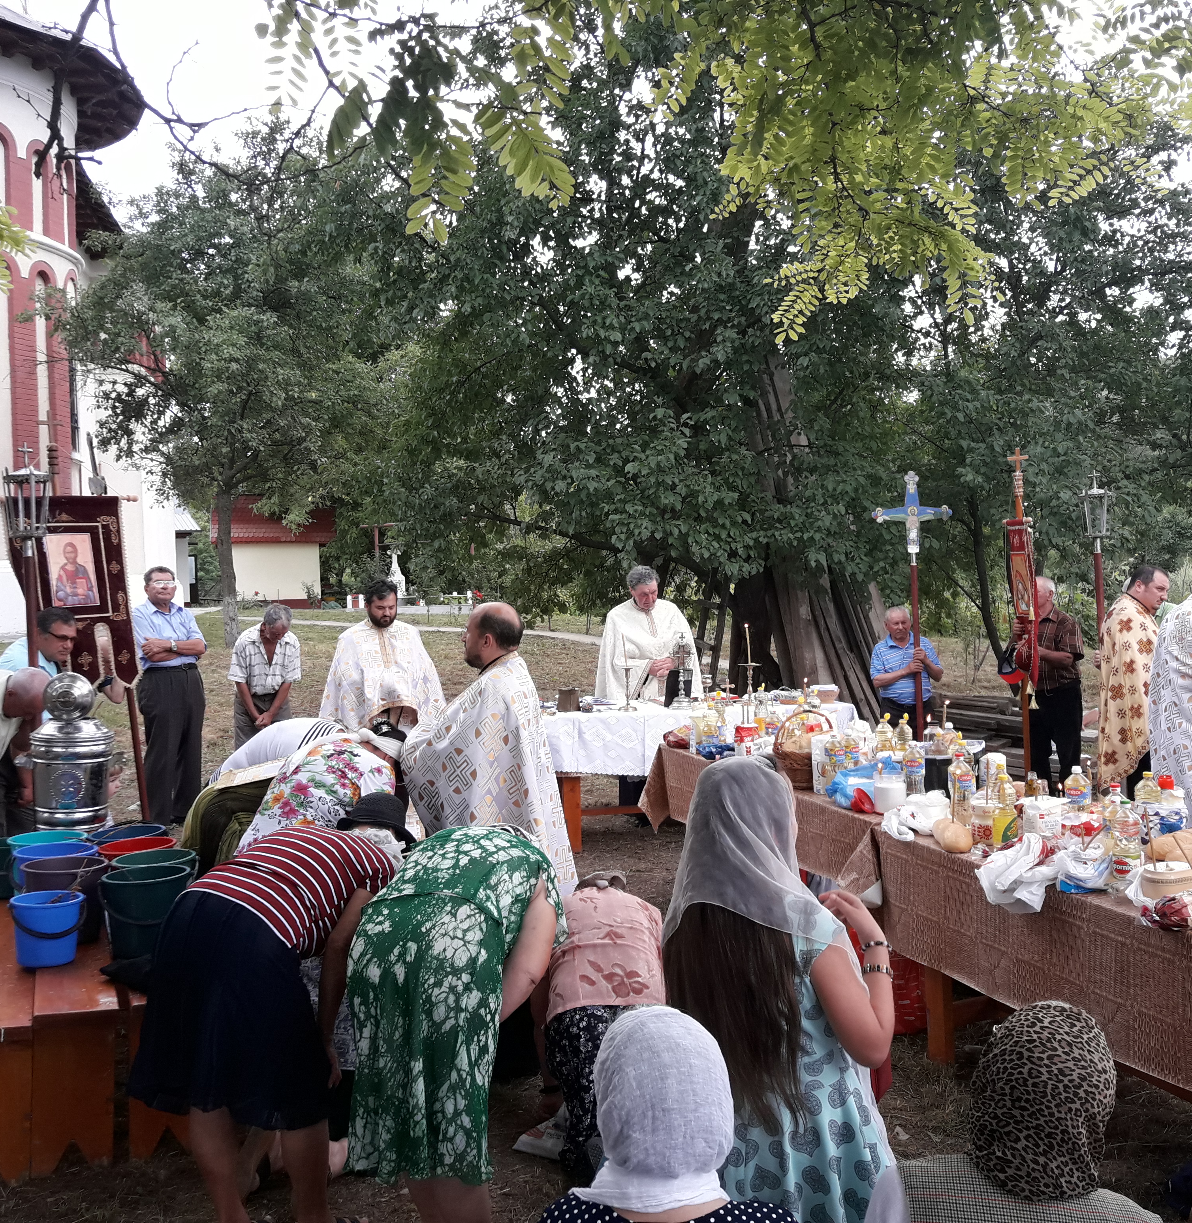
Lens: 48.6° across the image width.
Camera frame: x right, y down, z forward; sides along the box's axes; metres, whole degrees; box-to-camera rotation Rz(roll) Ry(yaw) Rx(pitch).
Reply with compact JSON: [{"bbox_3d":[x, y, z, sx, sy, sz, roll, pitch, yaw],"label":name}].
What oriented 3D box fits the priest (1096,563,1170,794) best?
[{"bbox_3d":[2.822,0.602,6.900,0.500,1.710,0.580,0,1,21],"label":"priest"}]

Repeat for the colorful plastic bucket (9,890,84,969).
[{"bbox_3d":[-1.786,1.035,4.280,0.230,0.205,0.230,-1,2,-23],"label":"colorful plastic bucket"}]

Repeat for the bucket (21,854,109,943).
[{"bbox_3d":[-1.850,1.015,4.600,0.290,0.260,0.290,0,2,0],"label":"bucket"}]

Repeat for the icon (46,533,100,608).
[{"bbox_3d":[-2.696,-0.213,6.800,0.260,0.370,0.020,0,-12,-24],"label":"icon"}]

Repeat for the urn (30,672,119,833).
[{"bbox_3d":[-2.138,0.549,5.400,0.360,0.630,0.350,-1,1,-21],"label":"urn"}]

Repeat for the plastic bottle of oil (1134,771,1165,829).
[{"bbox_3d":[1.718,0.628,4.100,0.080,0.270,0.080,0,2,23],"label":"plastic bottle of oil"}]

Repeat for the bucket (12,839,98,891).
[{"bbox_3d":[-1.966,0.996,4.800,0.290,0.265,0.285,-1,2,-23],"label":"bucket"}]

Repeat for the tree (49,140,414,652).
[{"bbox_3d":[-6.990,-4.286,25.000,6.400,9.700,6.200,-1,1,0],"label":"tree"}]

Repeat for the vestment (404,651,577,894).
[{"bbox_3d":[-0.425,0.760,5.300,0.660,1.200,0.620,0,2,12],"label":"vestment"}]

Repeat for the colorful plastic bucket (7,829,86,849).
[{"bbox_3d":[-1.971,0.937,4.740,0.295,0.245,0.295,-1,1,-24],"label":"colorful plastic bucket"}]

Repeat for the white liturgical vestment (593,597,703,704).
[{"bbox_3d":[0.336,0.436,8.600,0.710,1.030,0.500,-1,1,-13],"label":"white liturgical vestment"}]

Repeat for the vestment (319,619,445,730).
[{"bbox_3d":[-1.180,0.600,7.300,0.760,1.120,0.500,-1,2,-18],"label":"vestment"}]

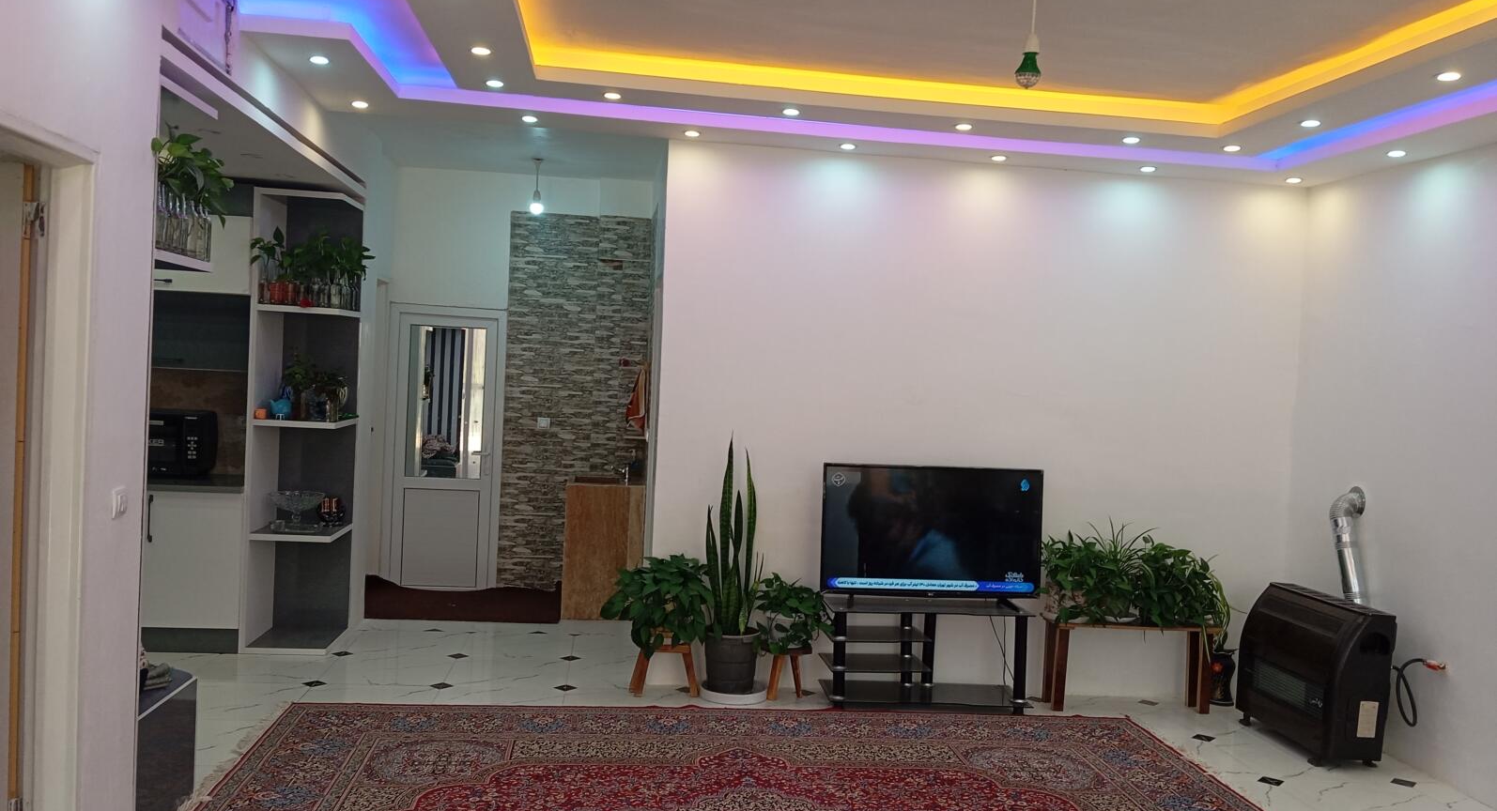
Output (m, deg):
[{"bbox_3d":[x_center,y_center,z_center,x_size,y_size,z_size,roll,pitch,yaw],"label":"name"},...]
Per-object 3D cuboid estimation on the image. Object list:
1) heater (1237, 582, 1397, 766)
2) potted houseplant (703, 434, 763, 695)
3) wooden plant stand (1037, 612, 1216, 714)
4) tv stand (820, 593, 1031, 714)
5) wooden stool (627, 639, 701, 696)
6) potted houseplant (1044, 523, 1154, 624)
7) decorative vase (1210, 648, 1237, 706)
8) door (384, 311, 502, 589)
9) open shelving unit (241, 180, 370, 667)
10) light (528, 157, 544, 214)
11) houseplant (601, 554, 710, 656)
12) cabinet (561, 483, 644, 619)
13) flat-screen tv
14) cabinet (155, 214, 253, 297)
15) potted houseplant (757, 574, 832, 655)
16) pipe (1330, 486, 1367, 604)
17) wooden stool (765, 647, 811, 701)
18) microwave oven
[{"bbox_3d":[2.647,1.251,5.706,0.310,0.690,0.740,3,2,-6],"label":"heater"},{"bbox_3d":[-0.082,0.784,6.018,0.280,1.290,0.280,3,2,-7],"label":"potted houseplant"},{"bbox_3d":[1.926,1.319,6.197,0.850,0.445,0.260,3,2,-6],"label":"wooden plant stand"},{"bbox_3d":[0.870,1.250,6.057,0.985,0.485,0.410,3,2,-6],"label":"tv stand"},{"bbox_3d":[-0.421,1.295,6.014,0.345,0.265,0.210,3,2,-6],"label":"wooden stool"},{"bbox_3d":[1.771,0.850,6.181,0.550,0.530,0.380,3,2,-7],"label":"potted houseplant"},{"bbox_3d":[2.506,1.429,6.430,0.135,0.300,0.135,3,2,-7],"label":"decorative vase"},{"bbox_3d":[-2.113,0.281,8.415,0.800,1.960,0.090,3,2,-7],"label":"door"},{"bbox_3d":[-2.418,0.086,6.609,0.450,2.430,0.600,3,2,-7],"label":"open shelving unit"},{"bbox_3d":[-1.292,-1.329,7.404,0.085,0.350,0.085,3,2,-6],"label":"light"},{"bbox_3d":[-0.451,0.979,5.932,0.520,0.500,0.400,3,2,-6],"label":"houseplant"},{"bbox_3d":[-0.941,0.912,7.860,0.490,0.840,0.520,3,2,-6],"label":"cabinet"},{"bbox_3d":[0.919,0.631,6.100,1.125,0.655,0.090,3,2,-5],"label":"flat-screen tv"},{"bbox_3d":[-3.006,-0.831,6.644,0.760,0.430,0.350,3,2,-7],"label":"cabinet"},{"bbox_3d":[0.221,1.035,6.025,0.350,0.410,0.320,3,2,-6],"label":"potted houseplant"},{"bbox_3d":[2.904,0.670,5.844,0.185,0.545,0.290,3,2,-6],"label":"pipe"},{"bbox_3d":[0.191,1.335,6.055,0.225,0.245,0.220,3,2,-6],"label":"wooden stool"},{"bbox_3d":[-3.152,0.215,6.581,0.500,0.350,0.390,3,2,-10],"label":"microwave oven"}]

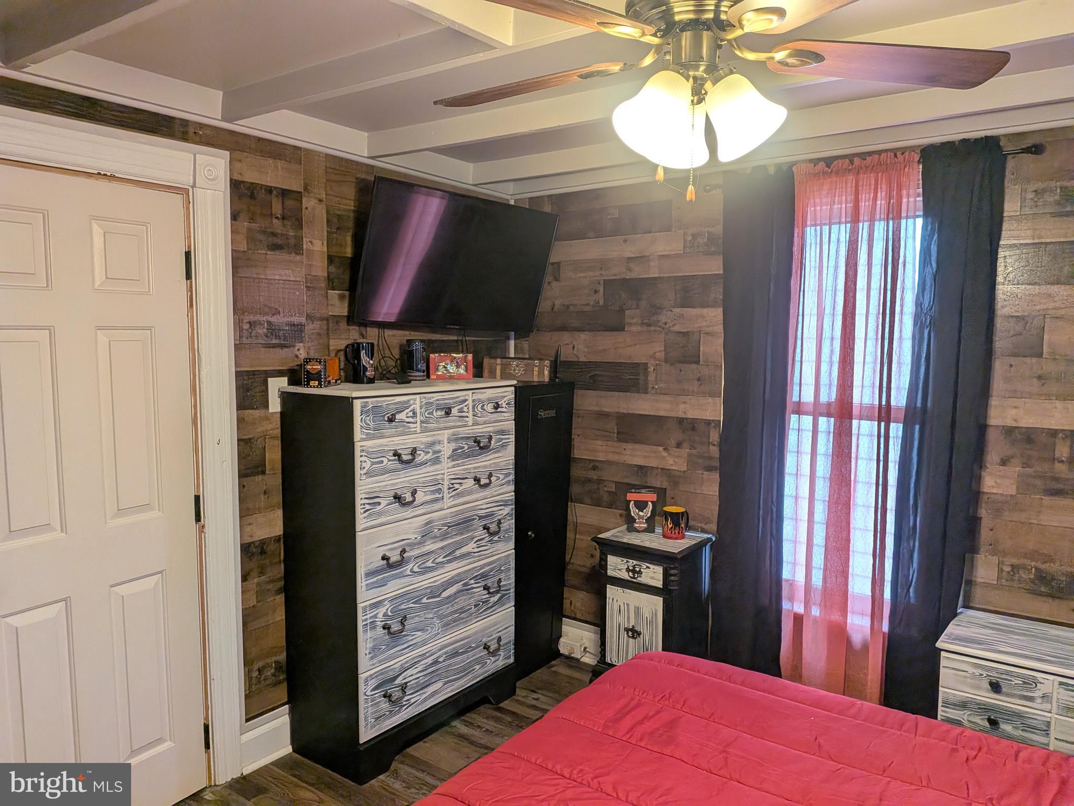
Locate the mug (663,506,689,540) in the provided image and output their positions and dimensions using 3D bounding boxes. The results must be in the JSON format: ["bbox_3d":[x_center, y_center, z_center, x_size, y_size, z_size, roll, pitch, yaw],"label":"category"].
[{"bbox_3d":[0.589,0.502,3.117,0.128,0.118,0.095,-2,6,-26],"label":"mug"}]

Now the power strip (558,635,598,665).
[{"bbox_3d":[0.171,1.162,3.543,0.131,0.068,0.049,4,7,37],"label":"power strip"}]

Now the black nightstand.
[{"bbox_3d":[0.480,0.909,3.137,0.405,0.696,0.308,4,7,37],"label":"black nightstand"}]

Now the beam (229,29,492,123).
[{"bbox_3d":[-0.557,-0.940,2.132,1.093,0.092,0.046,4,6,33],"label":"beam"}]

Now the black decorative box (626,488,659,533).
[{"bbox_3d":[0.457,0.465,3.223,0.128,0.172,0.092,1,5,8],"label":"black decorative box"}]

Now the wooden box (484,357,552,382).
[{"bbox_3d":[-0.077,-0.153,3.448,0.303,0.092,0.154,1,5,12],"label":"wooden box"}]

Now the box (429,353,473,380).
[{"bbox_3d":[-0.367,-0.154,3.173,0.182,0.106,0.066,-1,5,-13],"label":"box"}]

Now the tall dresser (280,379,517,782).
[{"bbox_3d":[-0.503,0.592,2.925,0.393,1.343,0.847,4,7,37],"label":"tall dresser"}]

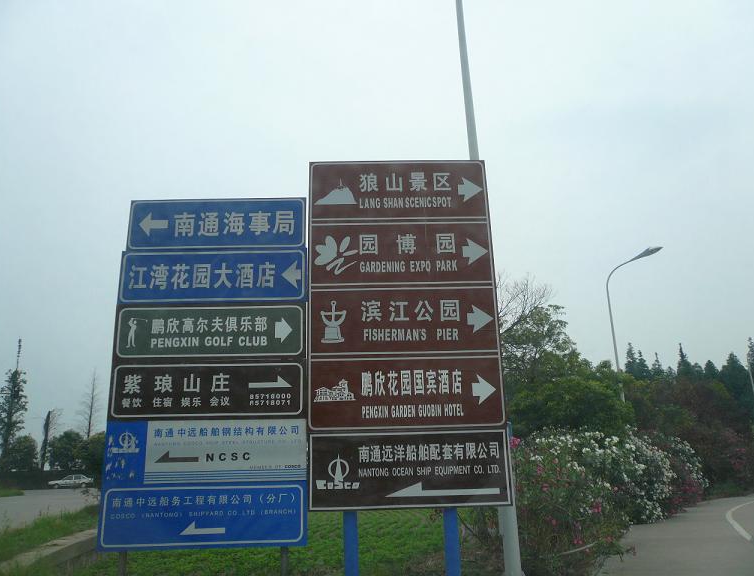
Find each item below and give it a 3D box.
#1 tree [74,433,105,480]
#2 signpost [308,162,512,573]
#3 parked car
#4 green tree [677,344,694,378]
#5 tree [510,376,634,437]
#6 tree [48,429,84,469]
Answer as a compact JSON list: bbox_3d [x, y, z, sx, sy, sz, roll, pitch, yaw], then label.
[{"bbox_3d":[-30.712,18.401,66.398,3.344,5.770,3.344,6,-18,-23],"label":"tree"},{"bbox_3d":[0.287,0.787,6.258,1.924,4.550,0.130,-1,-17,-2],"label":"signpost"},{"bbox_3d":[-32.511,20.612,66.000,4.250,1.400,1.670,-1,-17,-2],"label":"parked car"},{"bbox_3d":[28.023,10.715,54.449,3.000,11.713,3.000,-10,-18,25],"label":"green tree"},{"bbox_3d":[5.576,4.329,17.110,3.354,3.788,3.354,-7,-17,16],"label":"tree"},{"bbox_3d":[-35.310,19.217,69.677,3.658,6.318,3.658,7,-18,-25],"label":"tree"}]

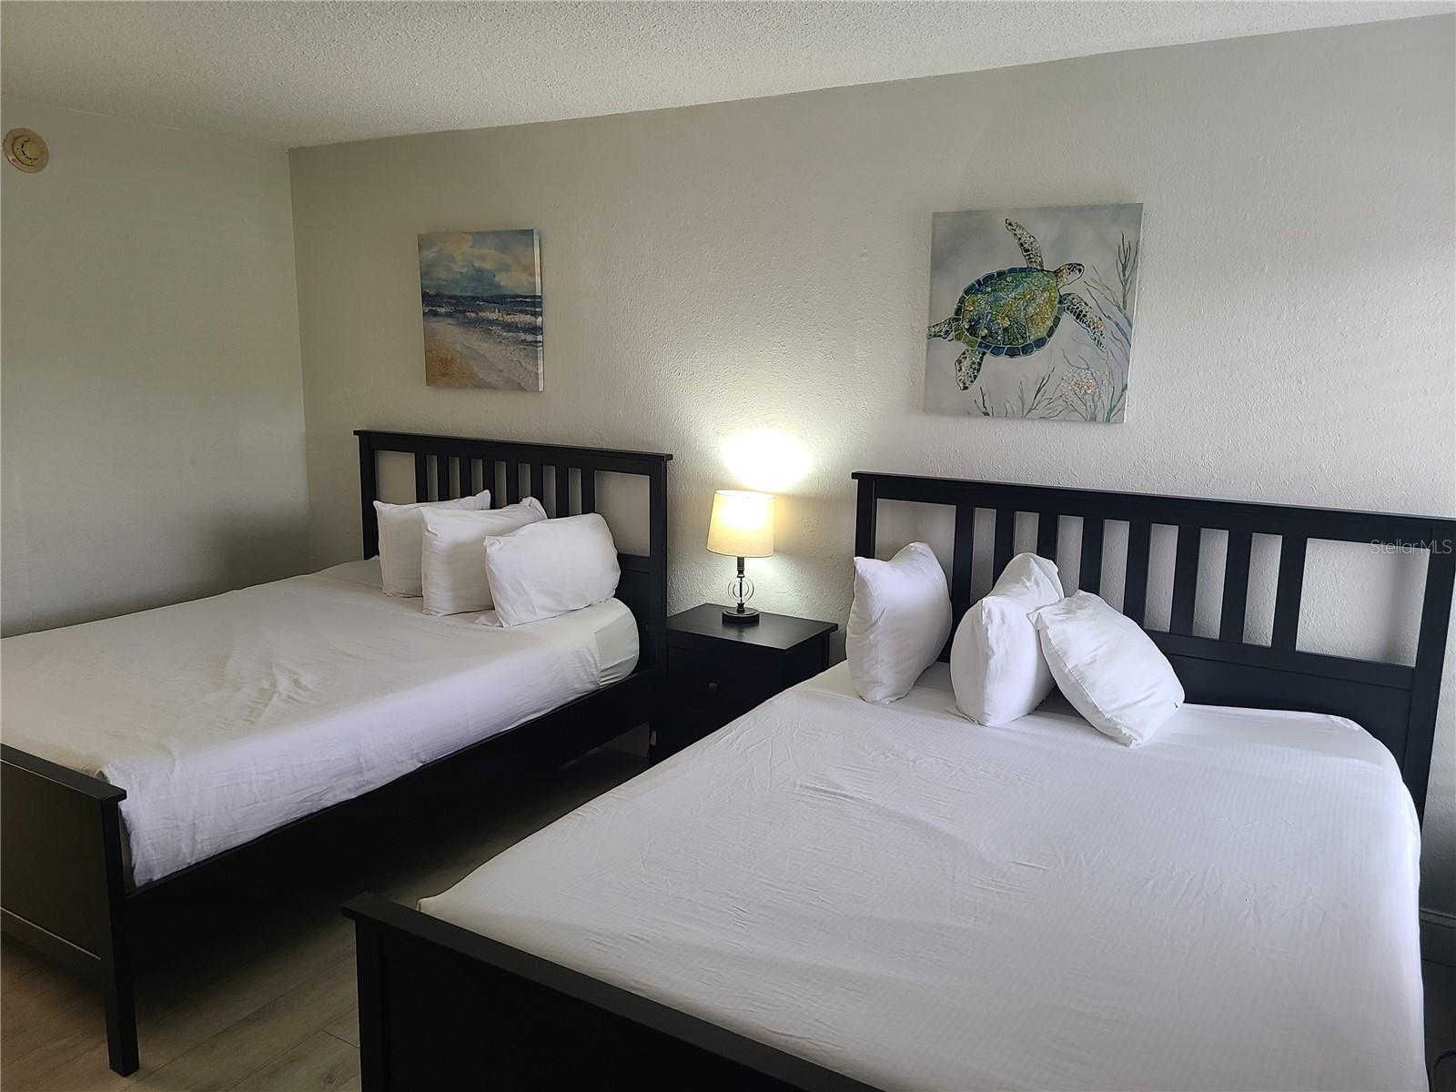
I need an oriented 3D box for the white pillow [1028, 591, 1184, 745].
[{"bbox_3d":[1.018,0.310,2.919,0.200,0.400,0.480,-41,-15,32],"label":"white pillow"}]

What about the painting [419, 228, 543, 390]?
[{"bbox_3d":[-0.990,-0.935,4.370,0.609,0.609,0.033,7,12,30],"label":"painting"}]

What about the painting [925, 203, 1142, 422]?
[{"bbox_3d":[0.895,-0.692,3.273,0.610,0.610,0.033,7,12,30],"label":"painting"}]

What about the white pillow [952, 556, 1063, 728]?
[{"bbox_3d":[0.792,0.250,3.033,0.245,0.385,0.520,4,10,31],"label":"white pillow"}]

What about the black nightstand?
[{"bbox_3d":[0.047,0.597,3.777,0.535,0.667,0.383,7,12,30],"label":"black nightstand"}]

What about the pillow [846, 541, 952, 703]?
[{"bbox_3d":[0.512,0.207,3.188,0.210,0.390,0.520,-7,5,33],"label":"pillow"}]

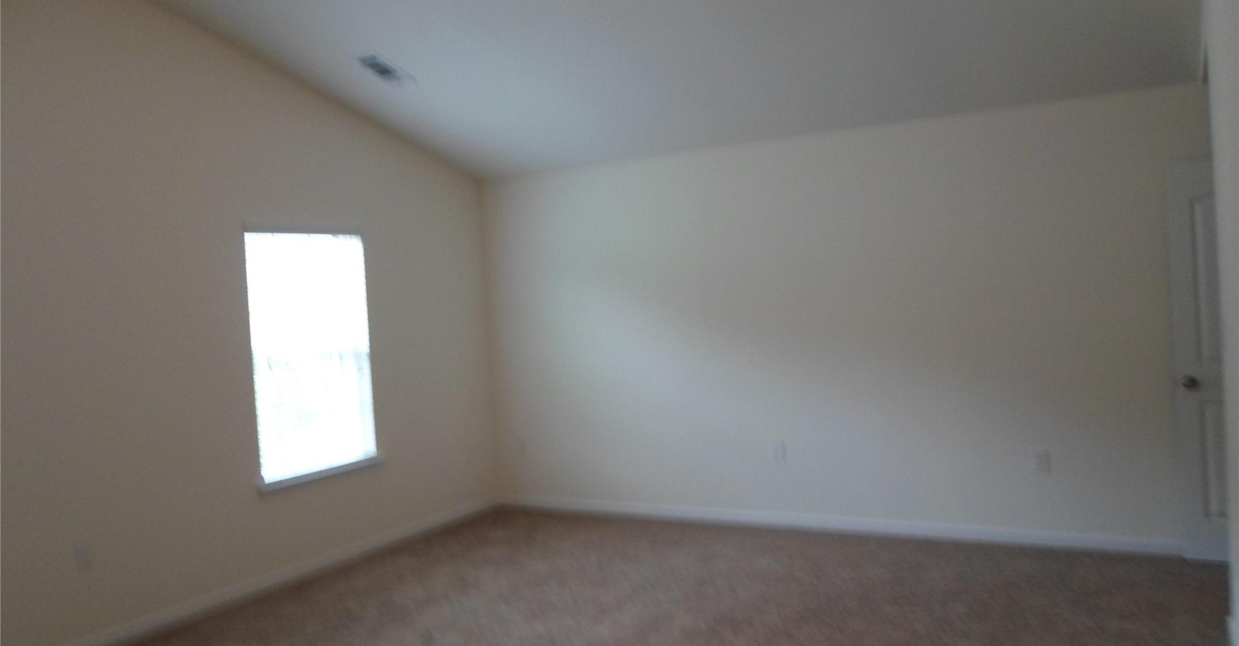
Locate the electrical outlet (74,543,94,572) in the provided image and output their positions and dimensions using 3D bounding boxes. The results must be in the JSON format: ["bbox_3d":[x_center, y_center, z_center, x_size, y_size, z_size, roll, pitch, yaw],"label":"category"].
[{"bbox_3d":[-2.402,1.050,4.012,0.010,0.118,0.073,-2,1,28],"label":"electrical outlet"}]

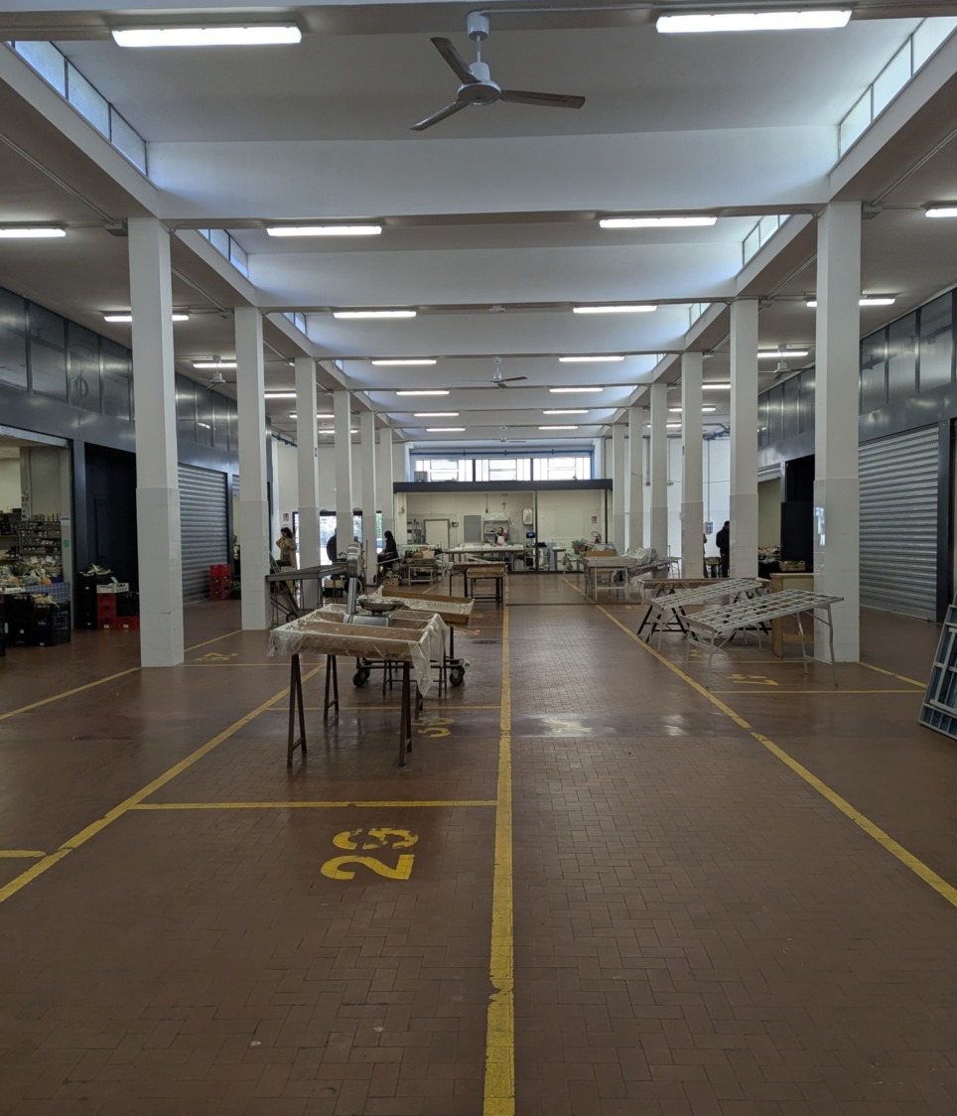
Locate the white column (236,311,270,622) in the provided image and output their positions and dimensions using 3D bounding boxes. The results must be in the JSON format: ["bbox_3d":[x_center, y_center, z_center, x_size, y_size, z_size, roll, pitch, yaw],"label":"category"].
[{"bbox_3d":[-3.455,-1.340,13.581,0.341,4.872,0.368,-1,2,2],"label":"white column"}]

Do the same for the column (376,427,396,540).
[{"bbox_3d":[-3.007,-1.773,29.064,0.365,4.951,0.345,-1,2,2],"label":"column"}]

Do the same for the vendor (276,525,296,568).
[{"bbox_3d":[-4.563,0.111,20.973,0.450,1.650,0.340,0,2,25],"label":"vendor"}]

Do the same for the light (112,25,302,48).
[{"bbox_3d":[-1.823,-3.523,5.943,1.270,0.100,0.130,-1,2,2],"label":"light"}]

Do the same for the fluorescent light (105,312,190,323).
[{"bbox_3d":[-5.052,-3.673,13.468,1.270,0.100,0.130,-1,2,2],"label":"fluorescent light"}]

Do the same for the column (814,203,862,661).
[{"bbox_3d":[3.903,-1.321,9.613,0.341,4.872,0.368,-1,2,2],"label":"column"}]

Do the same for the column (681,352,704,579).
[{"bbox_3d":[4.153,-1.522,17.120,0.341,4.872,0.368,-1,2,2],"label":"column"}]

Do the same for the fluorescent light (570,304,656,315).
[{"bbox_3d":[2.086,-3.825,13.533,1.270,0.095,0.115,-1,2,2],"label":"fluorescent light"}]

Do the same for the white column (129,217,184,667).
[{"bbox_3d":[-3.580,-1.239,9.828,0.341,4.872,0.368,-1,2,2],"label":"white column"}]

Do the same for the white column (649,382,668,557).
[{"bbox_3d":[4.343,-1.652,21.182,0.365,4.951,0.345,-1,2,2],"label":"white column"}]

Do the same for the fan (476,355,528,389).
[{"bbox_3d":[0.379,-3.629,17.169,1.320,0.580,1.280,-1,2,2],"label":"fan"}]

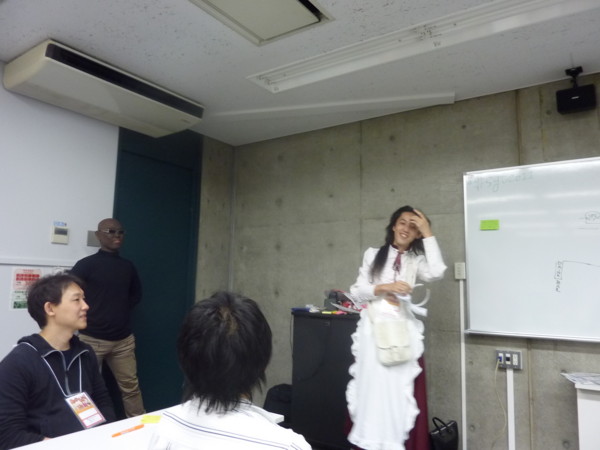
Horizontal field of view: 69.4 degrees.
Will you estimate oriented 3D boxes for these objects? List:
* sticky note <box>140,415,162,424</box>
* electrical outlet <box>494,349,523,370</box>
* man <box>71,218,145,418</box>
[{"bbox_3d":[-0.627,0.815,1.823,0.075,0.004,0.099,2,-6,-6],"label":"sticky note"},{"bbox_3d":[1.459,0.940,3.021,0.163,0.122,0.042,-3,-8,34],"label":"electrical outlet"},{"bbox_3d":[-1.335,0.798,2.983,0.330,1.690,0.500,-5,-9,43],"label":"man"}]

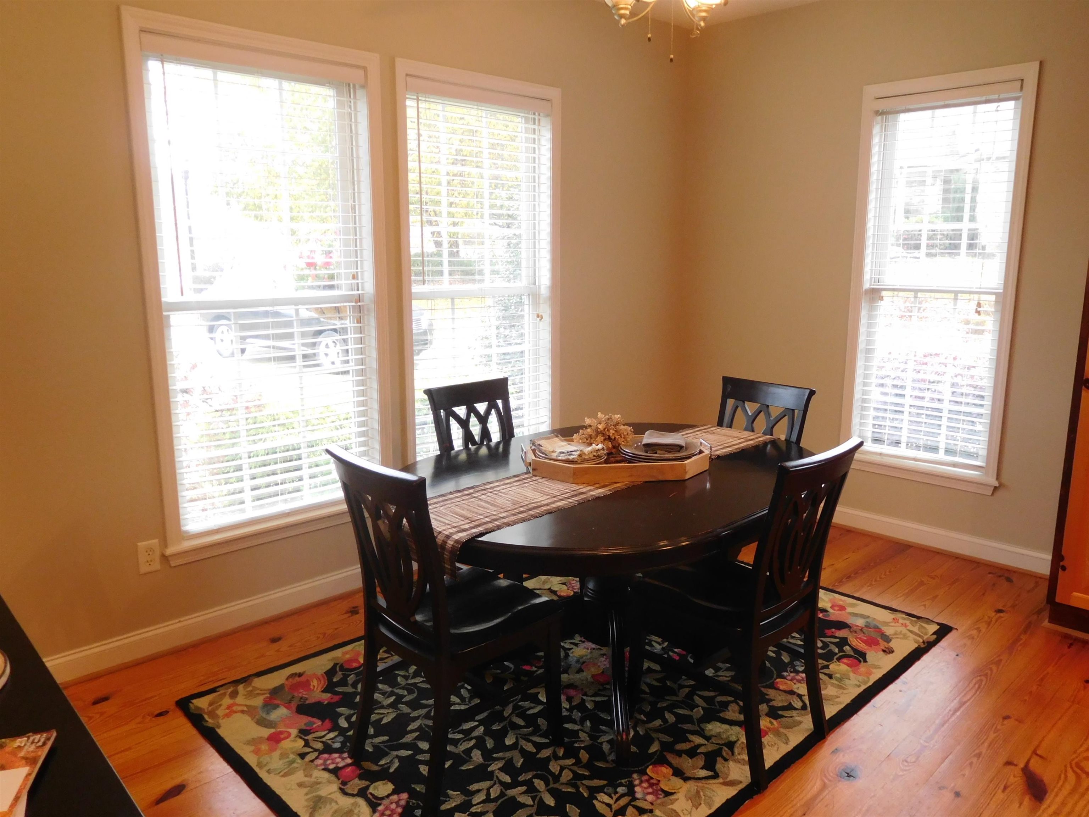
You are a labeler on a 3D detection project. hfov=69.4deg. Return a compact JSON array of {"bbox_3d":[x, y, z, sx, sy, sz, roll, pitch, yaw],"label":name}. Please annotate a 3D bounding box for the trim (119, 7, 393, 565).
[{"bbox_3d":[-1.020,-0.436,3.082,0.992,1.941,0.070,-10,15,-42],"label":"trim"}]

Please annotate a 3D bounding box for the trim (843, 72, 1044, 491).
[{"bbox_3d":[1.835,-0.583,3.785,0.070,1.941,0.791,-10,15,-42],"label":"trim"}]

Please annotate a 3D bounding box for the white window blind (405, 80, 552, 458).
[{"bbox_3d":[-0.283,-0.581,3.834,0.850,1.768,0.060,-10,15,-42],"label":"white window blind"}]

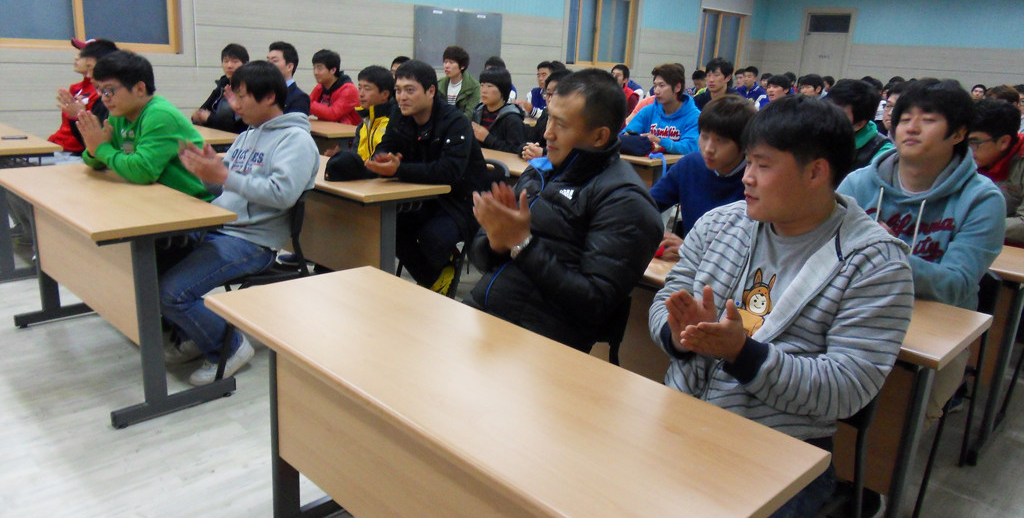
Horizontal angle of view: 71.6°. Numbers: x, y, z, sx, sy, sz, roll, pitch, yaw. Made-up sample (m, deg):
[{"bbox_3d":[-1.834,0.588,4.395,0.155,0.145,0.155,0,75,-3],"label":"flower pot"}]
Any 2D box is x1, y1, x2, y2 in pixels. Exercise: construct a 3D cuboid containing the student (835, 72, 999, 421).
[{"bbox_3d":[1.186,0.117,2.324,0.530,1.360,0.740,18,21,42],"label":"student"}]

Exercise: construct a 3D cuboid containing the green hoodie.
[{"bbox_3d":[-1.651,-0.467,3.311,0.570,0.620,0.480,18,21,42],"label":"green hoodie"}]

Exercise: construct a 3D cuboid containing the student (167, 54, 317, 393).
[{"bbox_3d":[-1.137,-0.137,2.891,0.540,1.290,0.680,18,21,42],"label":"student"}]

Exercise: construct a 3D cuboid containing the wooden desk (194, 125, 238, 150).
[{"bbox_3d":[-2.649,-0.682,5.637,0.530,0.710,1.480,-13,22,-43],"label":"wooden desk"}]

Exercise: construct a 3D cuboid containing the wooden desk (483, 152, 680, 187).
[{"bbox_3d":[0.645,-0.576,5.858,0.530,0.710,1.480,-13,22,-43],"label":"wooden desk"}]

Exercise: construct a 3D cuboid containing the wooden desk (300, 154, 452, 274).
[{"bbox_3d":[-1.045,-0.147,4.078,0.530,0.710,1.480,-13,22,-43],"label":"wooden desk"}]

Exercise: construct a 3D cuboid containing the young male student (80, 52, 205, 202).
[{"bbox_3d":[-1.660,-0.319,3.323,0.500,1.249,0.820,18,22,41],"label":"young male student"}]

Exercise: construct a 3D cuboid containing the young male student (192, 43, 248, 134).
[{"bbox_3d":[-2.241,-0.979,5.545,0.530,1.340,0.740,18,21,42],"label":"young male student"}]

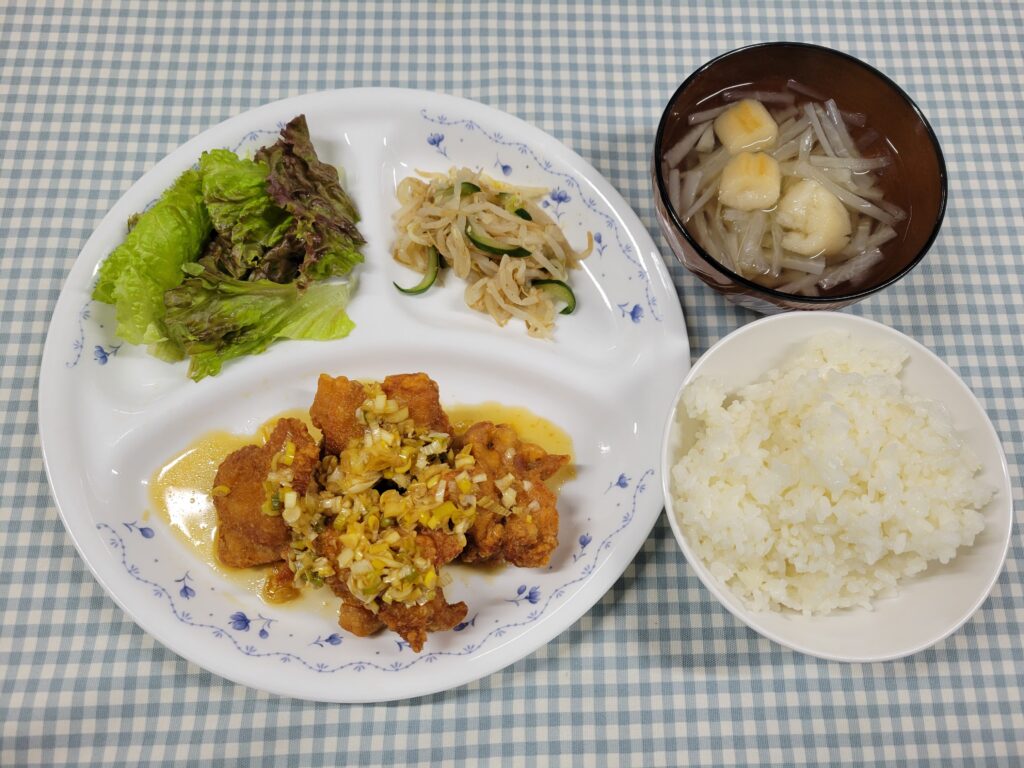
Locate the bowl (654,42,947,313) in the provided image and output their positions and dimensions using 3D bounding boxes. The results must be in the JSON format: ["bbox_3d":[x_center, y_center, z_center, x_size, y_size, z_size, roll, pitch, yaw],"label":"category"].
[{"bbox_3d":[0.108,-0.073,0.321,0.110,0.067,0.110,1,73,-2],"label":"bowl"}]

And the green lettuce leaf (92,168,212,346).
[{"bbox_3d":[-0.145,-0.056,0.316,0.040,0.030,0.075,17,74,3],"label":"green lettuce leaf"}]

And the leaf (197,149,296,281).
[{"bbox_3d":[-0.112,-0.074,0.322,0.039,0.028,0.062,-29,77,-10],"label":"leaf"}]

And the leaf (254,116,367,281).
[{"bbox_3d":[-0.086,-0.080,0.324,0.036,0.029,0.070,-22,76,-8],"label":"leaf"}]

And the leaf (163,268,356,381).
[{"bbox_3d":[-0.103,-0.031,0.314,0.073,0.025,0.045,-16,75,-7],"label":"leaf"}]

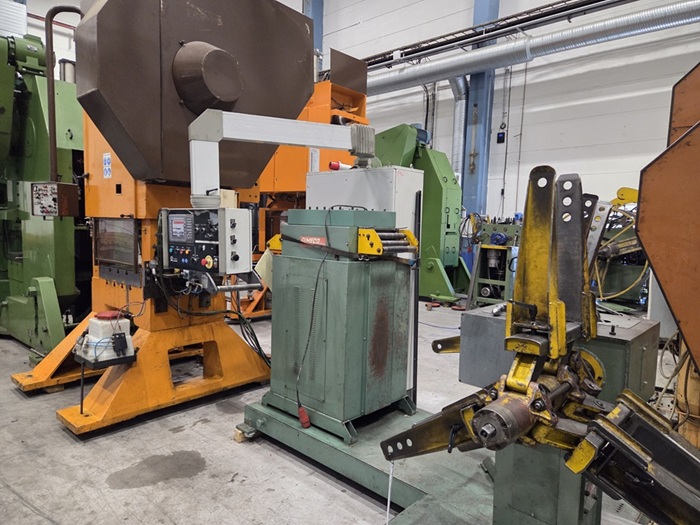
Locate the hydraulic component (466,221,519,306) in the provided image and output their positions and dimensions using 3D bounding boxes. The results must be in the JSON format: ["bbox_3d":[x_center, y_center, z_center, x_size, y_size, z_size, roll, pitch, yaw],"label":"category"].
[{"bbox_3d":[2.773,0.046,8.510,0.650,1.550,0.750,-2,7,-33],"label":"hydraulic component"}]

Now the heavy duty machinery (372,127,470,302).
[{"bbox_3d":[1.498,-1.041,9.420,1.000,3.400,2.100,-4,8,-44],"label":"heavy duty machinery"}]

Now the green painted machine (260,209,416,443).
[{"bbox_3d":[-0.080,0.354,3.429,0.970,1.470,0.680,7,8,42],"label":"green painted machine"}]

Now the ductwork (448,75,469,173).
[{"bbox_3d":[2.532,-3.173,10.854,0.380,2.220,0.270,-4,8,-44],"label":"ductwork"}]

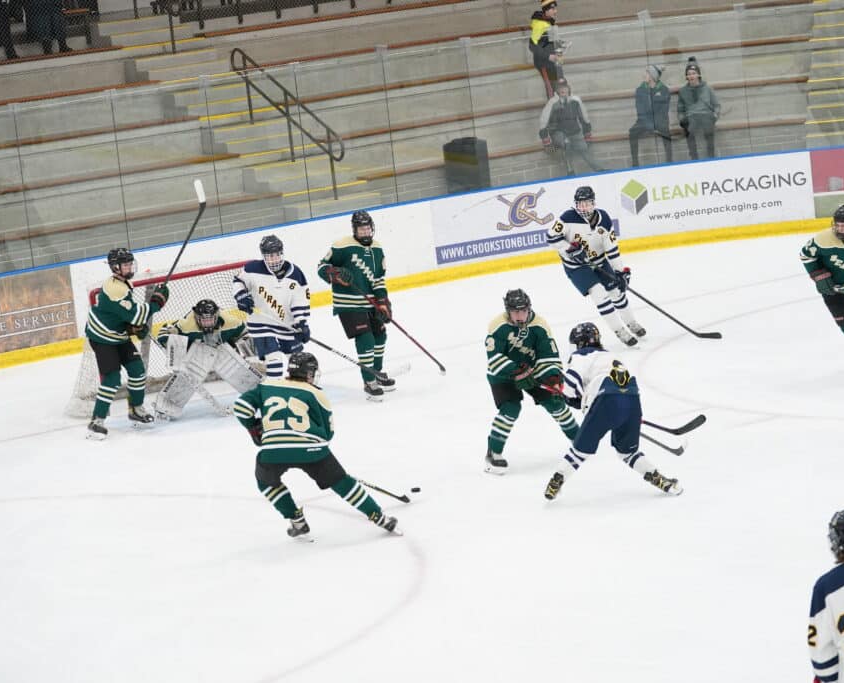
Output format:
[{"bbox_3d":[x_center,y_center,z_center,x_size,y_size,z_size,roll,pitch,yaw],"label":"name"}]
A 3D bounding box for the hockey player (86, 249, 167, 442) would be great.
[{"bbox_3d":[-2.811,-0.036,29.941,0.760,1.780,0.620,-2,9,25],"label":"hockey player"}]

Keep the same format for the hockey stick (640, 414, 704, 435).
[{"bbox_3d":[1.549,0.474,25.603,1.677,0.252,0.070,17,20,-20],"label":"hockey stick"}]

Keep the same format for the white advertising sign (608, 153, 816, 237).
[{"bbox_3d":[3.624,-1.805,39.186,2.460,0.840,0.050,-6,8,3],"label":"white advertising sign"}]

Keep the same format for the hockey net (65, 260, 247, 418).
[{"bbox_3d":[-2.712,-0.046,31.854,2.000,1.270,1.200,-12,10,-33],"label":"hockey net"}]

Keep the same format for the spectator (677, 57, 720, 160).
[{"bbox_3d":[3.494,-2.923,40.429,0.580,1.410,0.780,-5,8,11],"label":"spectator"}]

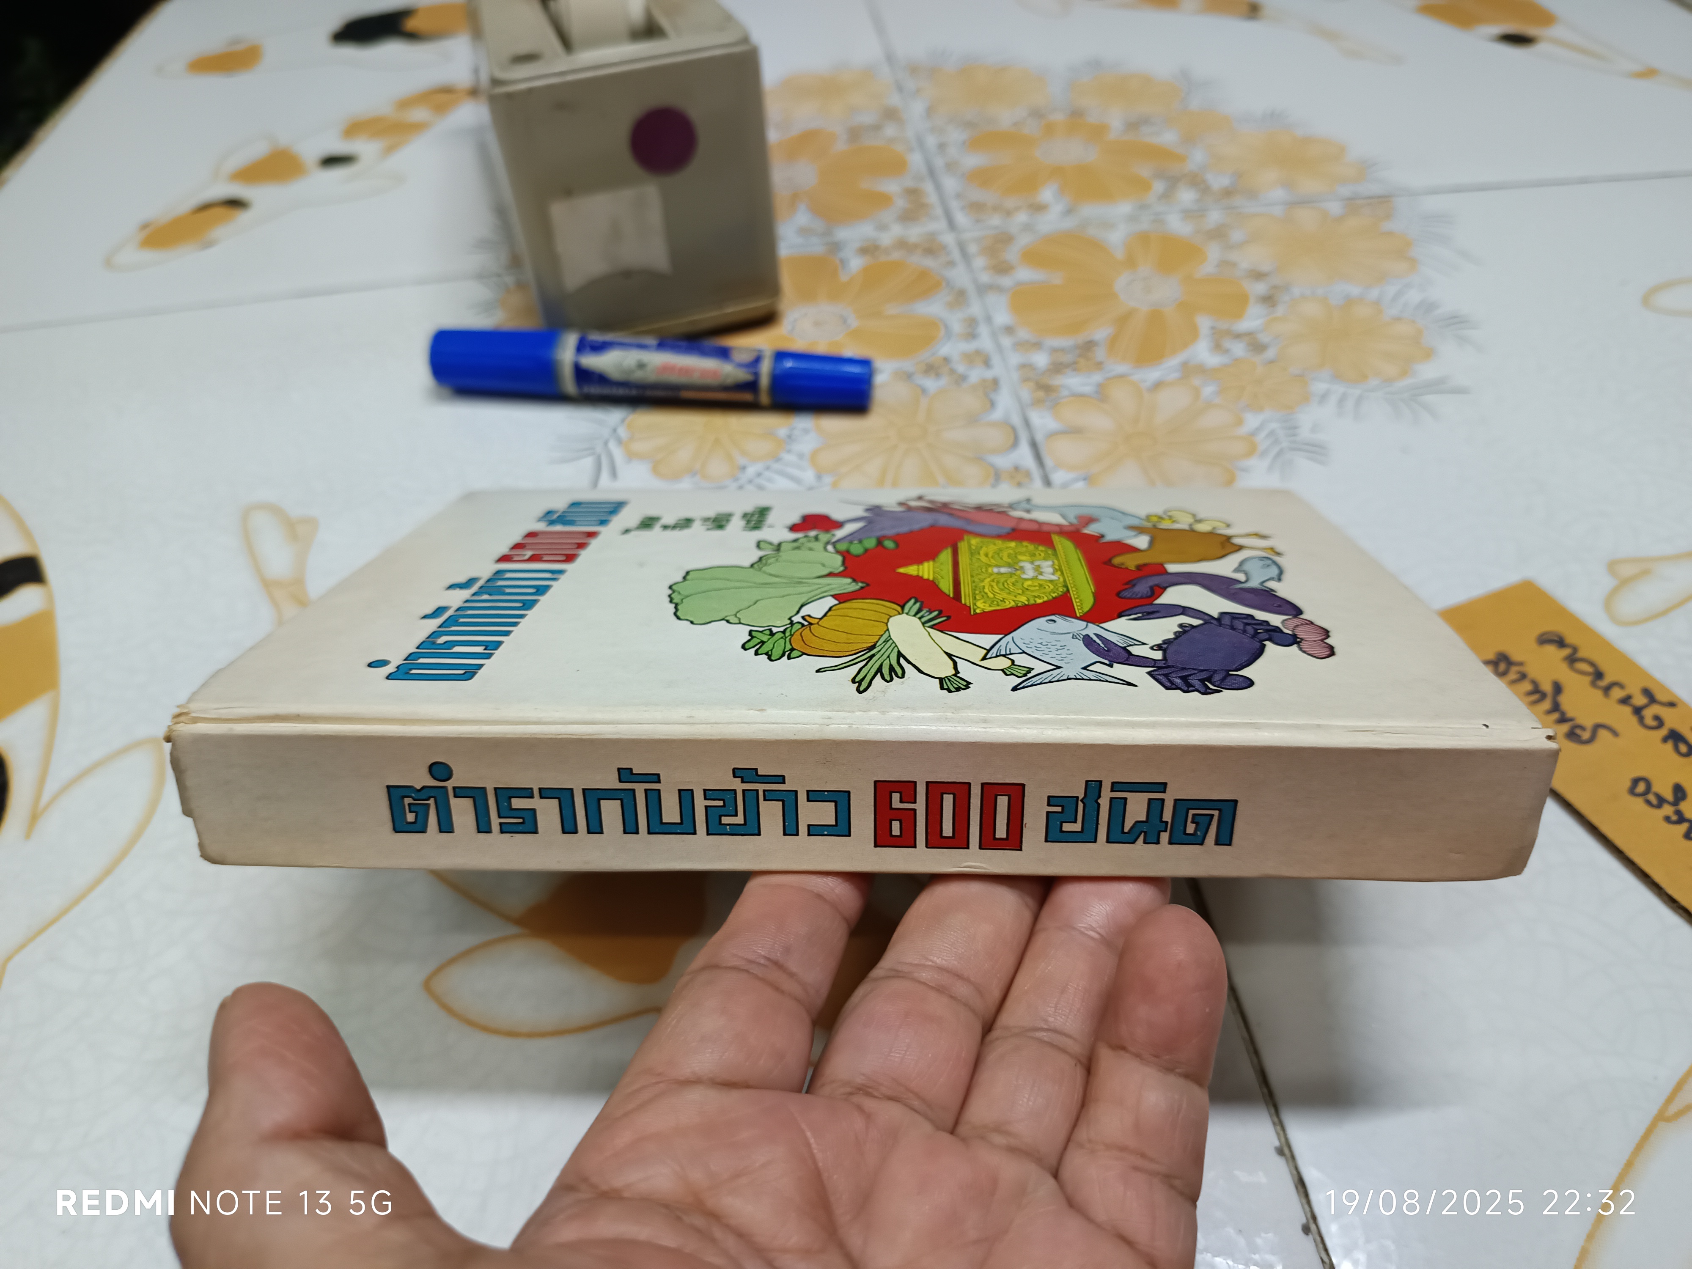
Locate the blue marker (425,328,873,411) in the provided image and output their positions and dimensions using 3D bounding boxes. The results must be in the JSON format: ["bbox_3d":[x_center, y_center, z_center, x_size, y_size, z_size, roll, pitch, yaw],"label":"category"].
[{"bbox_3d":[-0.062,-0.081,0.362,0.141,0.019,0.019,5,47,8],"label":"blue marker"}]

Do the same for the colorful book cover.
[{"bbox_3d":[0.003,0.000,0.246,0.212,0.023,0.141,0,23,4],"label":"colorful book cover"}]

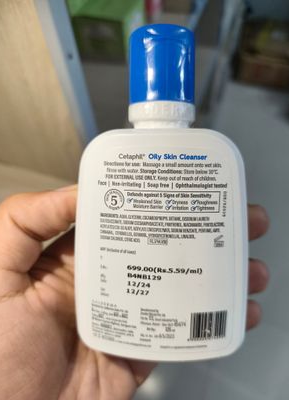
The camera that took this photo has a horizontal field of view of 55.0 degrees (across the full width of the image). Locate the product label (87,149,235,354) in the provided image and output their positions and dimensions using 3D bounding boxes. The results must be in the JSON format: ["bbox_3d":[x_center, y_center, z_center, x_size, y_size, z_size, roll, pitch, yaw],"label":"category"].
[{"bbox_3d":[0.005,0.021,0.106,0.058,0.081,0.006,2,12,5],"label":"product label"}]

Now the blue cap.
[{"bbox_3d":[0.007,-0.051,0.108,0.025,0.026,0.025,1,11,0],"label":"blue cap"}]

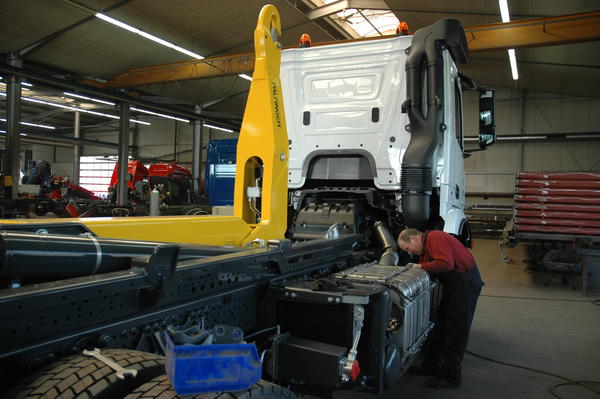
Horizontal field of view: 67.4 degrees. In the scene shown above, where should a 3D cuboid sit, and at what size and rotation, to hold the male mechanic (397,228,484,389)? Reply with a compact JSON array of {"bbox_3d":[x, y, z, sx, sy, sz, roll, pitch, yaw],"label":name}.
[{"bbox_3d":[1.265,0.955,4.050,0.760,1.390,0.560,1,0,16],"label":"male mechanic"}]

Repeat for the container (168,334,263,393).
[{"bbox_3d":[-0.252,0.464,1.297,0.245,0.130,0.160,5,-4,-24],"label":"container"}]

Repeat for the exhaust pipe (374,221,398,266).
[{"bbox_3d":[0.855,0.440,4.450,0.160,0.460,0.160,-10,-14,-16],"label":"exhaust pipe"}]

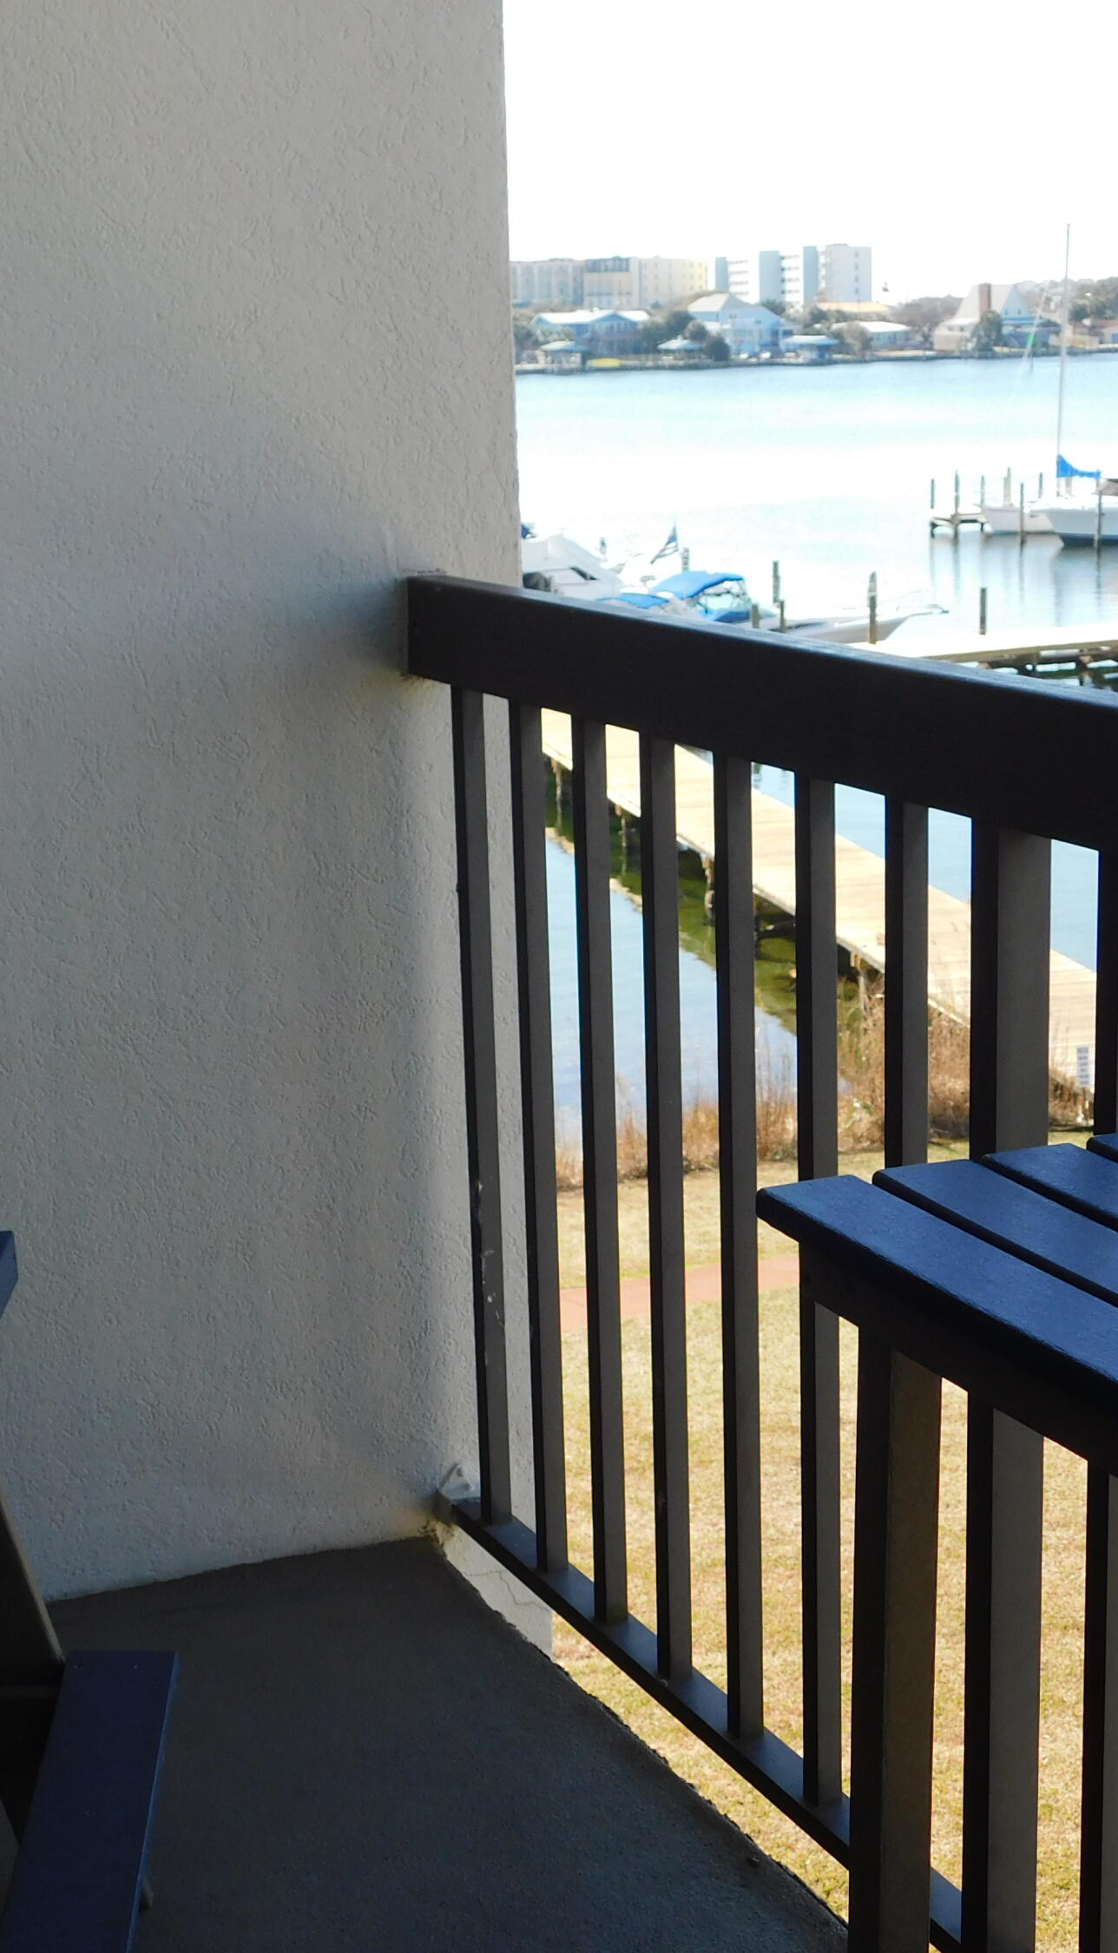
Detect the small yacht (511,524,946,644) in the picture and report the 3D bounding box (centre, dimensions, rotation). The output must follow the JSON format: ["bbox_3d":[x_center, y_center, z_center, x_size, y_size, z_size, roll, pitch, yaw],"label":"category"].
[{"bbox_3d":[5.349,-10.076,82.826,10.400,2.900,3.400,-4,13,-10],"label":"small yacht"}]

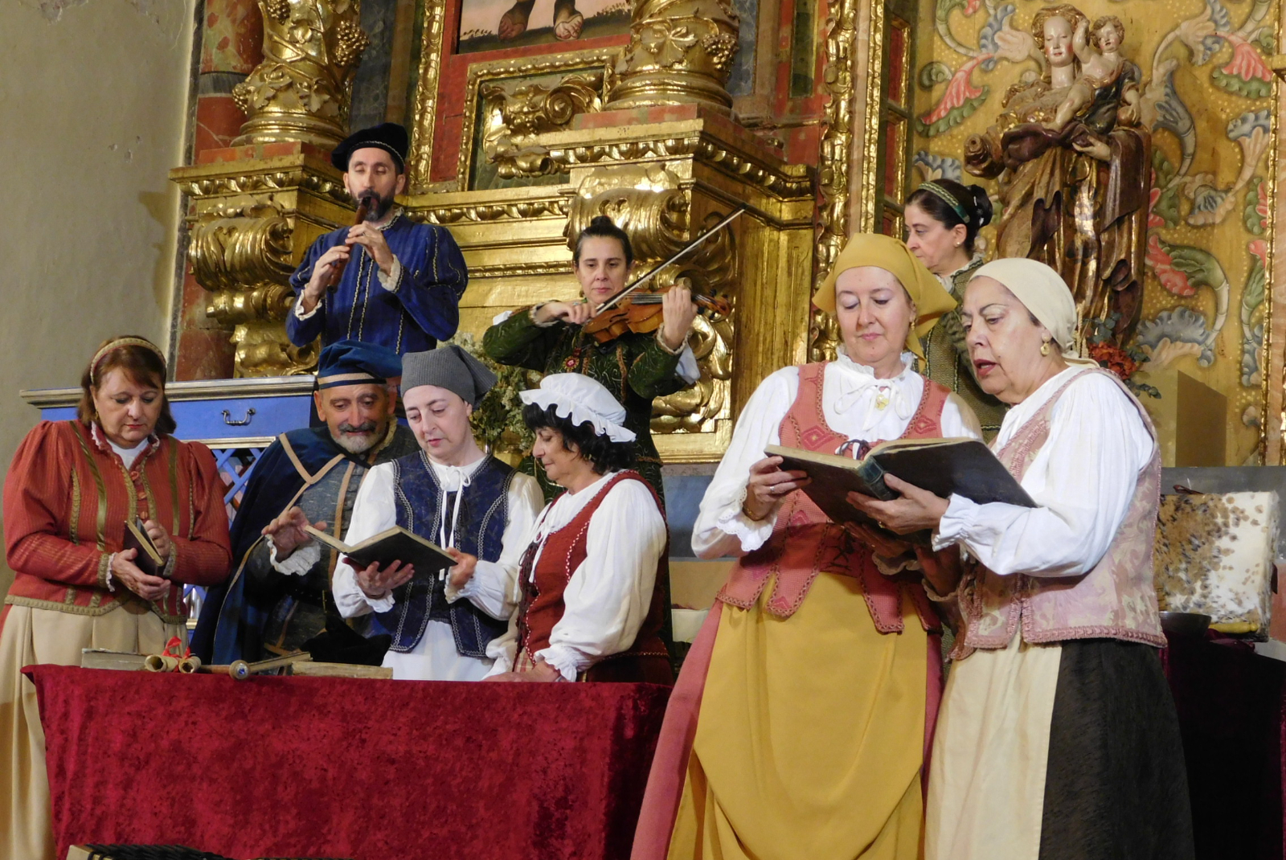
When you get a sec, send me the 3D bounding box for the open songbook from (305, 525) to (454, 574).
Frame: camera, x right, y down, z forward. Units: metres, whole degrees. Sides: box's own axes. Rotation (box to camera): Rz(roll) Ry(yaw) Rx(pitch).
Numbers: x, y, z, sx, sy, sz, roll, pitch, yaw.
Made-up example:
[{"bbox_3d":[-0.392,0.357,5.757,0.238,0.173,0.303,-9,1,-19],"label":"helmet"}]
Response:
[{"bbox_3d":[-0.568,0.264,5.300,0.260,0.080,0.210,1,-22,42],"label":"open songbook"}]

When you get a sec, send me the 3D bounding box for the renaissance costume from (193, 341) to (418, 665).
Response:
[{"bbox_3d":[-0.757,0.561,5.704,0.600,1.550,0.500,4,-6,-6],"label":"renaissance costume"}]

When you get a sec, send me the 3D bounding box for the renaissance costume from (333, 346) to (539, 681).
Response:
[{"bbox_3d":[-0.481,0.574,5.505,0.480,1.530,0.460,2,-6,11],"label":"renaissance costume"}]

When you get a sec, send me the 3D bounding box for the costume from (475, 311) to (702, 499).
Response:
[{"bbox_3d":[-0.165,0.338,6.914,0.620,1.360,0.460,3,-6,0],"label":"costume"}]

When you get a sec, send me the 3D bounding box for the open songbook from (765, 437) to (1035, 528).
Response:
[{"bbox_3d":[0.450,0.095,4.250,0.420,0.080,0.280,-2,-26,27],"label":"open songbook"}]

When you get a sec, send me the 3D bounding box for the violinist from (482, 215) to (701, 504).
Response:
[{"bbox_3d":[-0.167,0.216,6.899,0.620,1.640,0.480,3,-6,0],"label":"violinist"}]

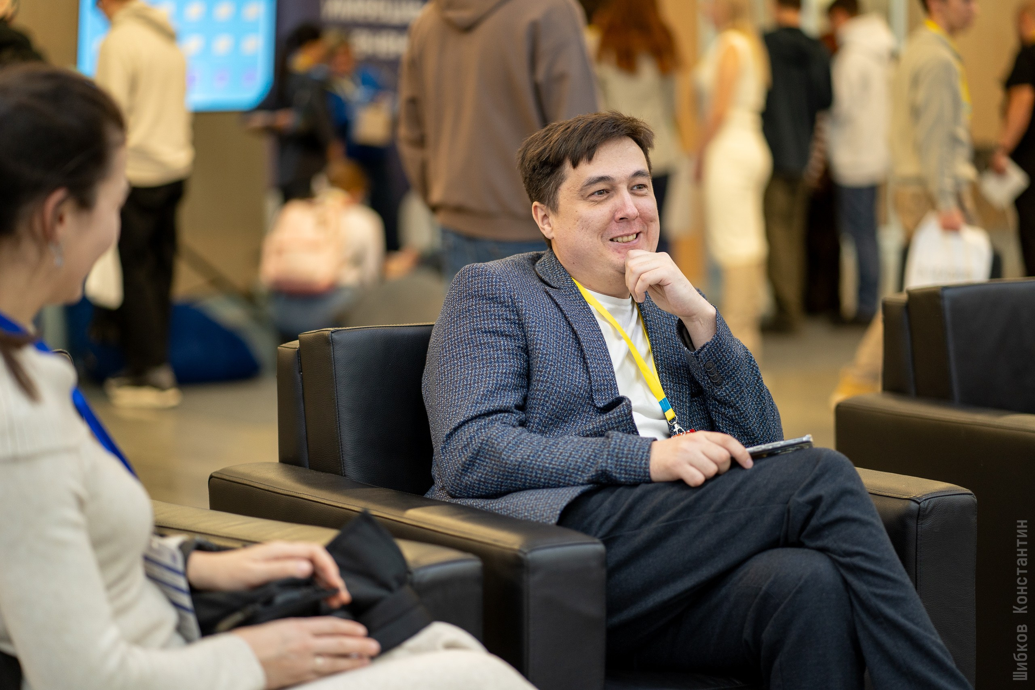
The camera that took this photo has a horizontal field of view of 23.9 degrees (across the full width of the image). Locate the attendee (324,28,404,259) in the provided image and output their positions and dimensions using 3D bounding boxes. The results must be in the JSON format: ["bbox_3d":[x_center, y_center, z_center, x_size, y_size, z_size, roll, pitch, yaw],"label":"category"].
[{"bbox_3d":[-1.029,-1.297,16.579,0.520,1.578,0.450,-3,7,-30],"label":"attendee"}]

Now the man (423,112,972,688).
[{"bbox_3d":[0.312,0.256,3.385,0.630,1.150,0.950,-5,7,-39],"label":"man"}]

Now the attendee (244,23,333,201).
[{"bbox_3d":[-1.480,-1.274,16.082,0.550,1.634,0.500,1,6,13],"label":"attendee"}]

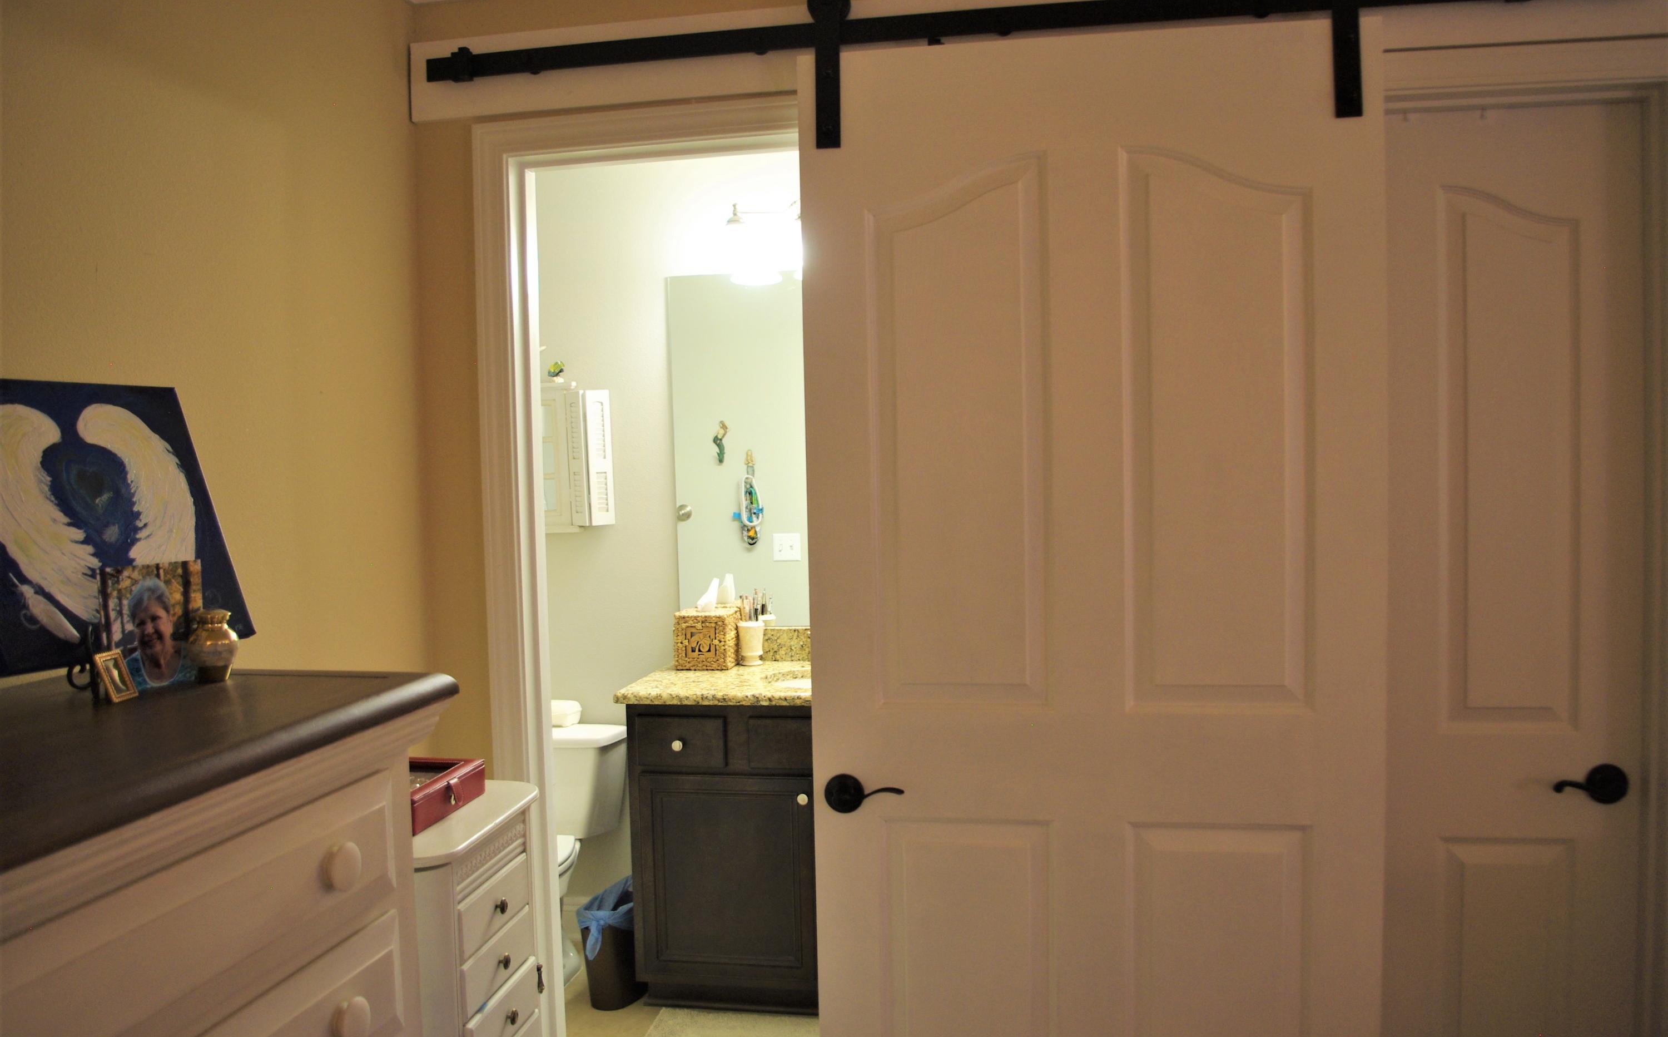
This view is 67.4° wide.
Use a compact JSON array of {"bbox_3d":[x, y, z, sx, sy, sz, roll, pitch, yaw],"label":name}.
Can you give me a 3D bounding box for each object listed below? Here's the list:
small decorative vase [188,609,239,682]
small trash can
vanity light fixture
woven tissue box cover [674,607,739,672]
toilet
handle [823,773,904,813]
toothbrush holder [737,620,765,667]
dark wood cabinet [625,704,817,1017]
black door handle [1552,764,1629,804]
[{"bbox_3d":[-0.678,0.140,1.365,0.055,0.078,0.055,-1,3,10],"label":"small decorative vase"},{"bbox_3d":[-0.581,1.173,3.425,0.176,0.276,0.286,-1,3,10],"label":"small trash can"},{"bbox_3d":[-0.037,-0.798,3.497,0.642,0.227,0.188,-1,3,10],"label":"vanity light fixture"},{"bbox_3d":[-0.362,0.353,3.614,0.151,0.153,0.146,-1,3,10],"label":"woven tissue box cover"},{"bbox_3d":[-0.894,0.975,3.455,0.464,0.686,0.701,-1,3,10],"label":"toilet"},{"bbox_3d":[0.047,0.447,2.022,0.133,0.065,0.059,-1,3,10],"label":"handle"},{"bbox_3d":[-0.236,0.363,3.612,0.077,0.128,0.077,-1,3,10],"label":"toothbrush holder"},{"bbox_3d":[0.033,0.882,3.417,1.053,0.842,0.513,-1,3,10],"label":"dark wood cabinet"},{"bbox_3d":[1.204,0.425,1.984,0.135,0.066,0.059,-1,3,10],"label":"black door handle"}]

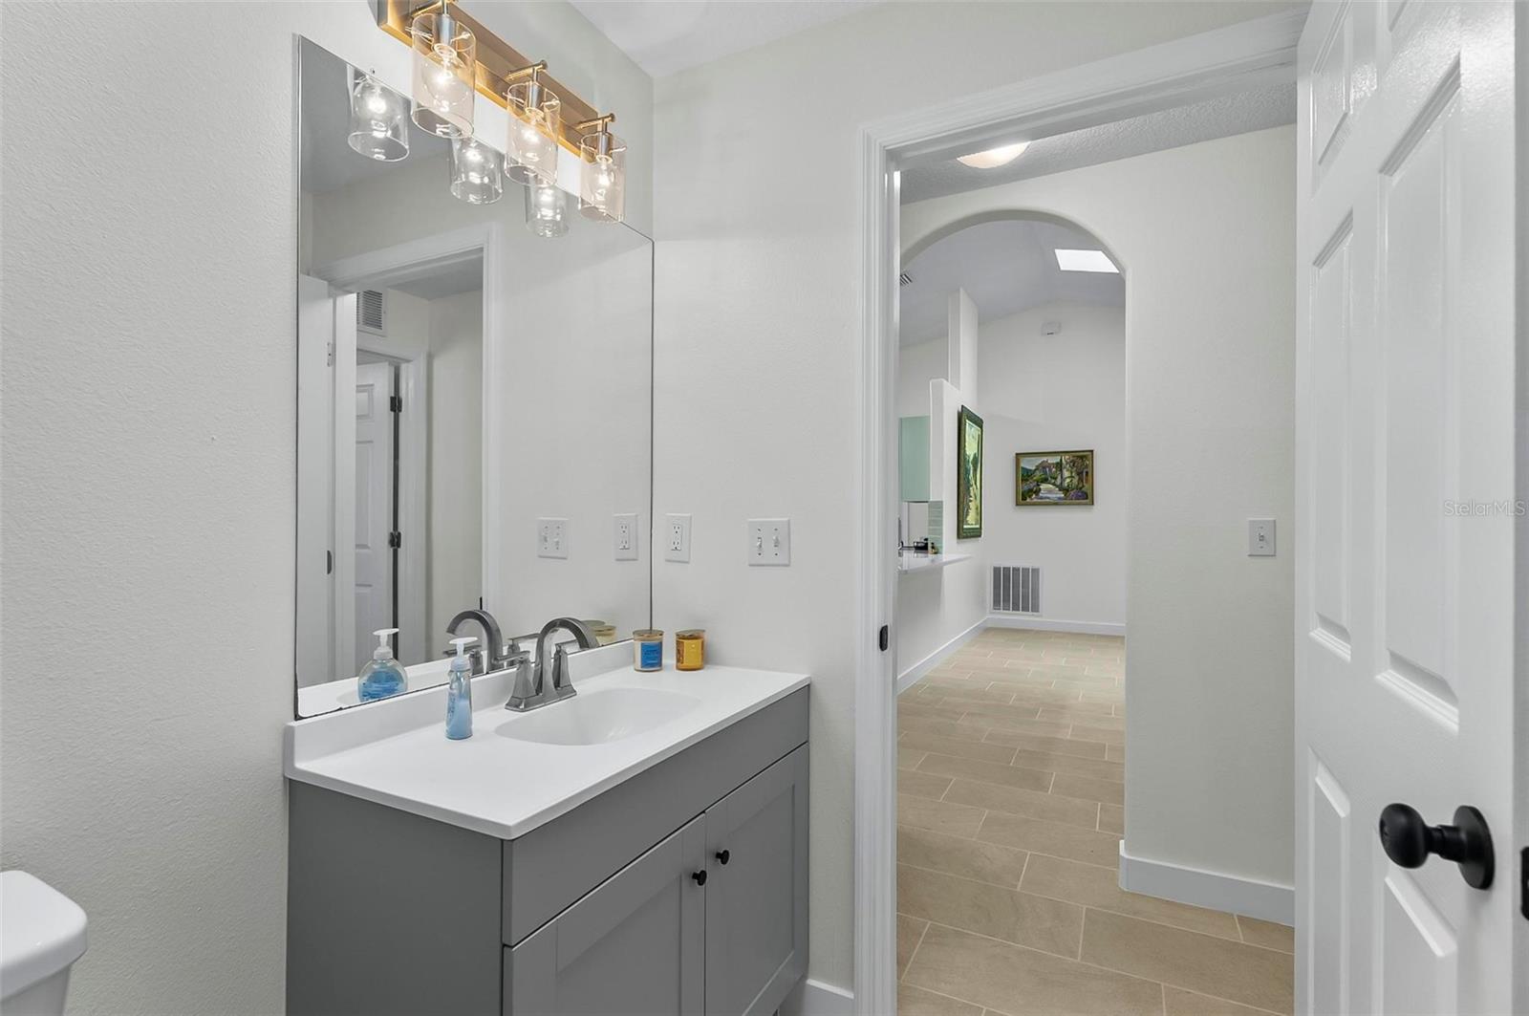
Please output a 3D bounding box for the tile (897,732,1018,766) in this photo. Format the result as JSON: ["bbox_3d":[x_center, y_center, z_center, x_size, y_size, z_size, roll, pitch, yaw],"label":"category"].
[{"bbox_3d":[1.022,1.287,3.630,0.603,0.010,0.298,-1,-2,27],"label":"tile"}]

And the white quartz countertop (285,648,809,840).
[{"bbox_3d":[-0.318,0.383,1.359,0.487,0.077,0.926,0,-1,27],"label":"white quartz countertop"}]

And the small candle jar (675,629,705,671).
[{"bbox_3d":[-0.193,0.366,1.744,0.073,0.093,0.073,0,-1,0],"label":"small candle jar"}]

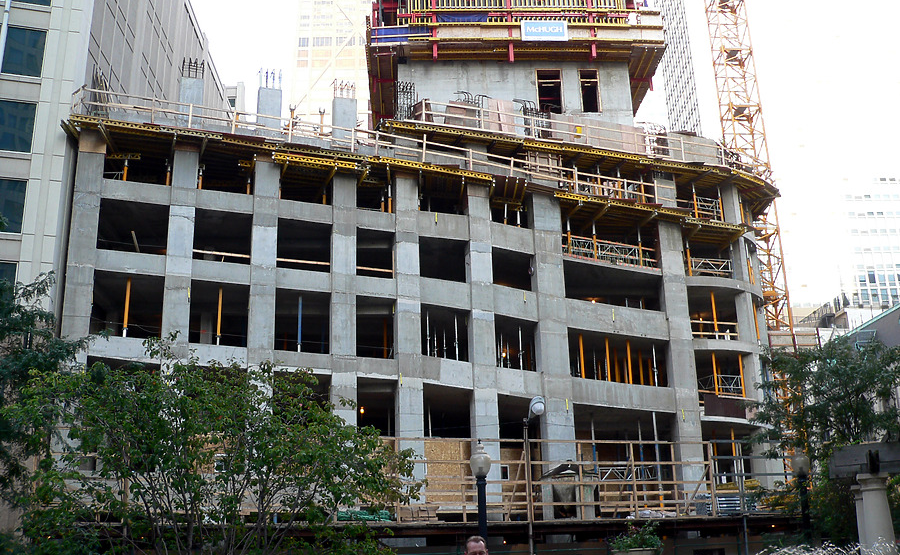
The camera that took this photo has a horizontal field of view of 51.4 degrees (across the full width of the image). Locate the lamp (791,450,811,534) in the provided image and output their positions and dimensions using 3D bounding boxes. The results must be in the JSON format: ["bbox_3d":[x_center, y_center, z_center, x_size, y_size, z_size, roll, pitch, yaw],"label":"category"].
[{"bbox_3d":[7.723,5.648,20.145,0.450,3.890,0.450,-2,-17,0],"label":"lamp"}]

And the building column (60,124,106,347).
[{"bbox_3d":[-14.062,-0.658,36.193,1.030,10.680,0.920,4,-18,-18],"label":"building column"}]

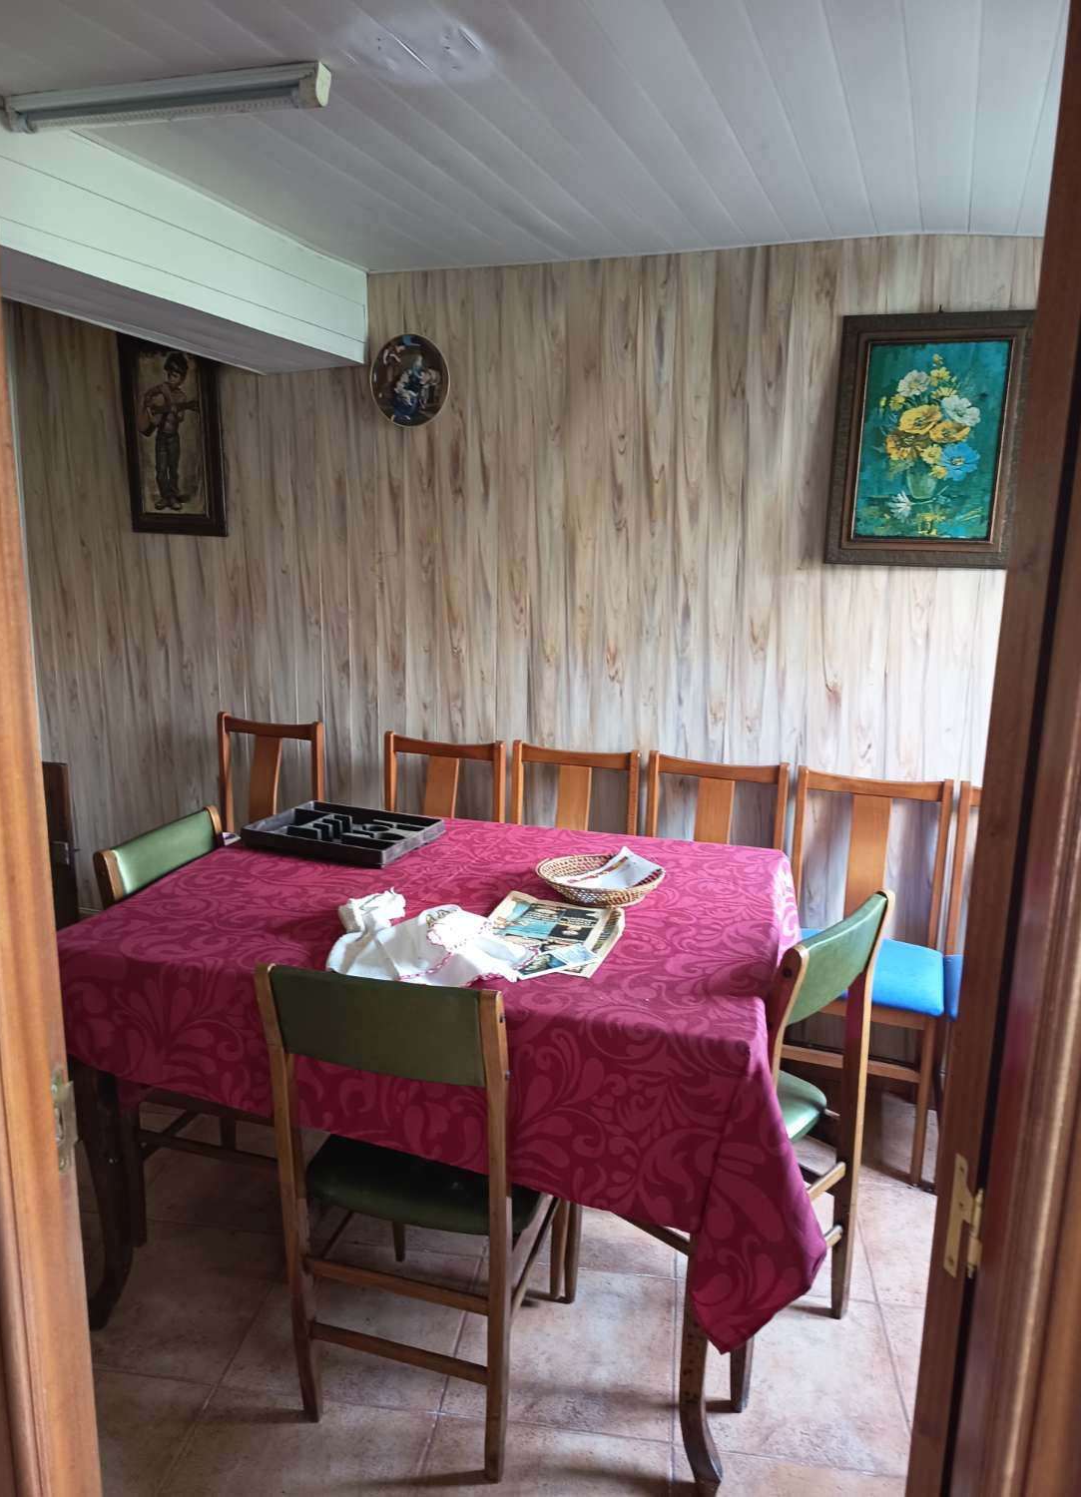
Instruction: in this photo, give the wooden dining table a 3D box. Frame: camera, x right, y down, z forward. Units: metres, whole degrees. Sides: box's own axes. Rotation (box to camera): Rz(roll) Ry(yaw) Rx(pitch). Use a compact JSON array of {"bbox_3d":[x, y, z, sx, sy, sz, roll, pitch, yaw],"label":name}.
[{"bbox_3d":[-0.160,0.671,2.177,1.249,0.782,0.987,4,13,15],"label":"wooden dining table"}]

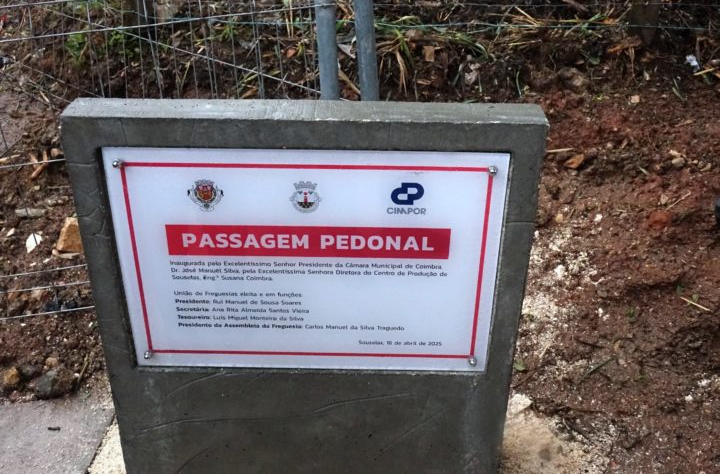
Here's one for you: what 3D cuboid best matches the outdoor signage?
[{"bbox_3d":[-0.080,0.049,1.154,0.600,0.400,0.015,1,28,0],"label":"outdoor signage"}]

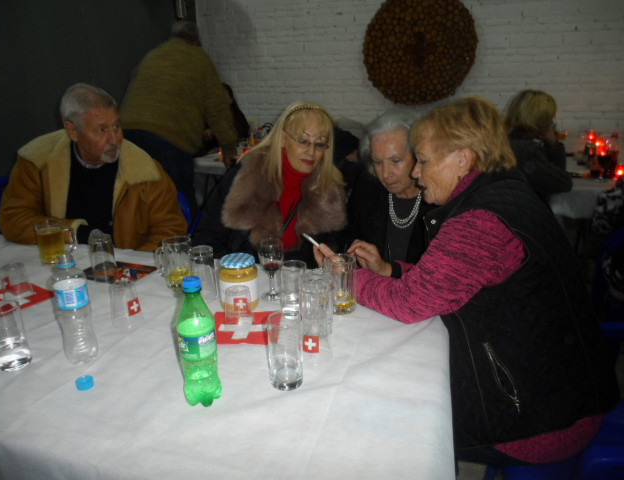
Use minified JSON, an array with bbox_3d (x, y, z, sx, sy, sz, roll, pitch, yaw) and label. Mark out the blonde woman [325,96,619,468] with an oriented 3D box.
[{"bbox_3d":[0.427,0.273,1.184,0.740,1.230,0.520,6,17,22],"label":"blonde woman"}]

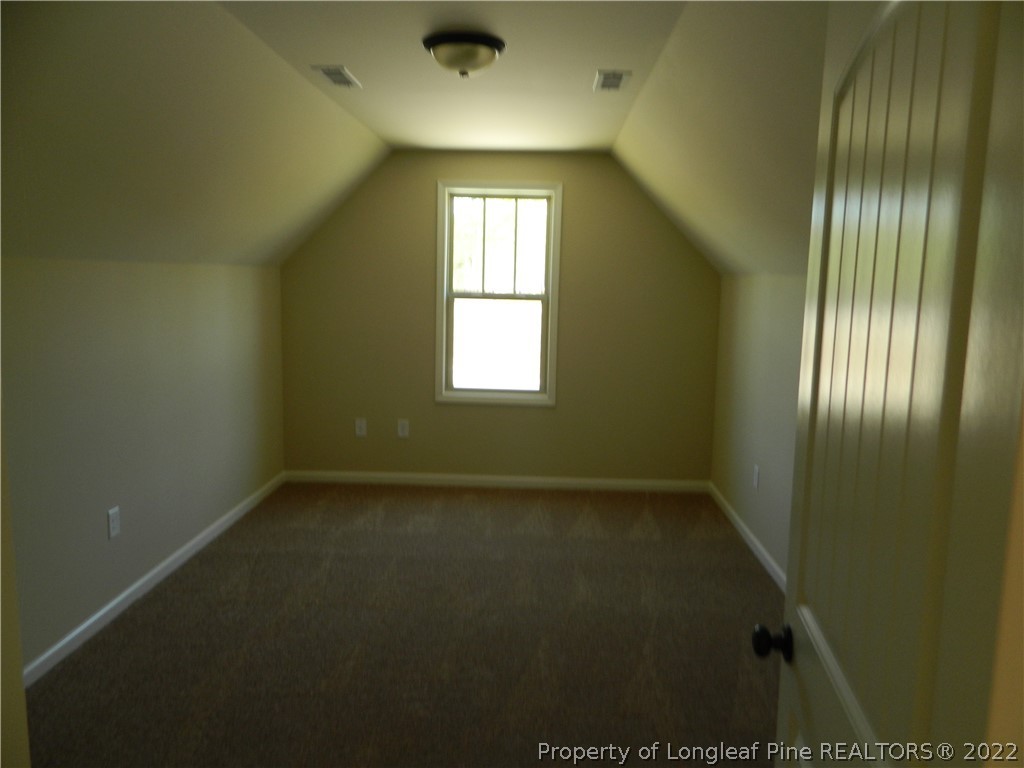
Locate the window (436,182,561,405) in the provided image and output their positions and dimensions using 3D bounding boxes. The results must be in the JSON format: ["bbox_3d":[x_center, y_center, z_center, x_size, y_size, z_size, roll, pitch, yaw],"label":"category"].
[{"bbox_3d":[-0.100,-0.635,5.312,0.870,1.580,0.110,1,8,2],"label":"window"}]

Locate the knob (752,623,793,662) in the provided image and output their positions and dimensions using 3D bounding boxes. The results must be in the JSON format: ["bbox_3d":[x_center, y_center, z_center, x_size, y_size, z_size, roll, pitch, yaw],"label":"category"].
[{"bbox_3d":[0.452,0.446,1.286,0.064,0.066,0.066,2,8,10],"label":"knob"}]

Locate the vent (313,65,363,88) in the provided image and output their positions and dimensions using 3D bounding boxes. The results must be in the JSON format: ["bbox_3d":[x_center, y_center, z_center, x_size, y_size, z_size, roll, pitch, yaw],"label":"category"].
[{"bbox_3d":[-0.787,-1.375,3.340,0.146,0.020,0.350,1,8,2],"label":"vent"}]

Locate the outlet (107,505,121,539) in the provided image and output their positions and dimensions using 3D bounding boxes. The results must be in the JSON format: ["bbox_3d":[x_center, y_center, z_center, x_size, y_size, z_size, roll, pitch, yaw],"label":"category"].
[{"bbox_3d":[-1.773,0.619,3.306,0.012,0.122,0.078,1,8,2],"label":"outlet"}]

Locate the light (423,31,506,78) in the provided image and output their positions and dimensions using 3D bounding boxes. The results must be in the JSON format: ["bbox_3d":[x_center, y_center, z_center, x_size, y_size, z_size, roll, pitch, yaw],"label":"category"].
[{"bbox_3d":[-0.177,-1.218,2.759,0.325,0.138,0.325,1,8,2],"label":"light"}]

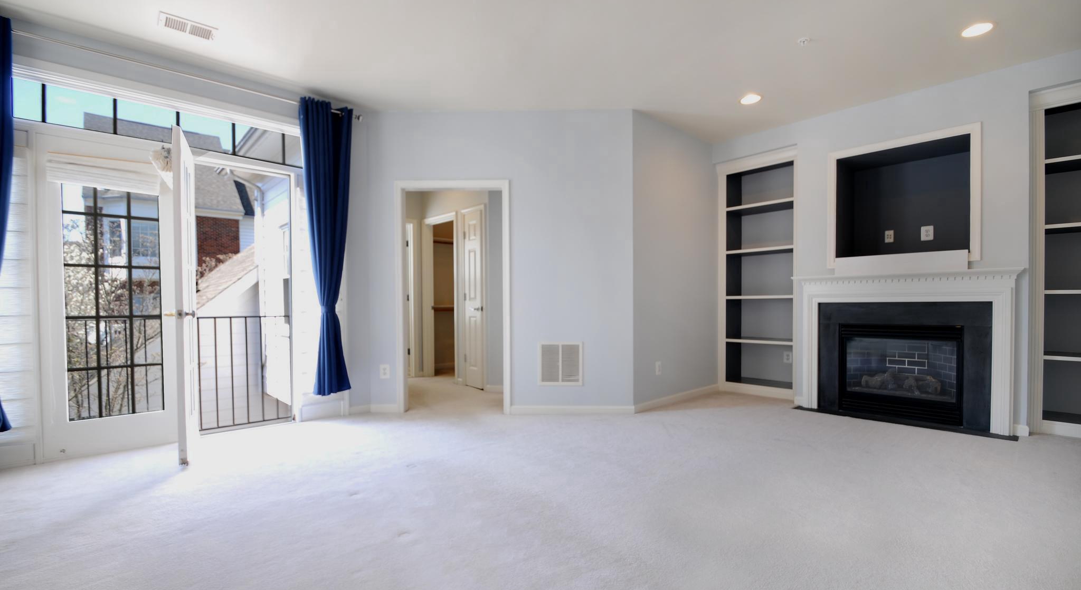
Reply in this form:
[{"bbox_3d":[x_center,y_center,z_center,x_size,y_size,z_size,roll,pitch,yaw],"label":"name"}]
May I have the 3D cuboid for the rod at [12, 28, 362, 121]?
[{"bbox_3d":[-2.425,-1.548,3.196,2.300,0.050,0.070,0,0,-42],"label":"rod"}]

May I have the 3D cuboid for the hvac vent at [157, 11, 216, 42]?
[{"bbox_3d":[-2.179,-1.647,2.785,0.295,0.020,0.195,0,0,-42],"label":"hvac vent"}]

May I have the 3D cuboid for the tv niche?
[{"bbox_3d":[3.233,-0.794,4.035,0.580,0.930,0.910,0,0,-44],"label":"tv niche"}]

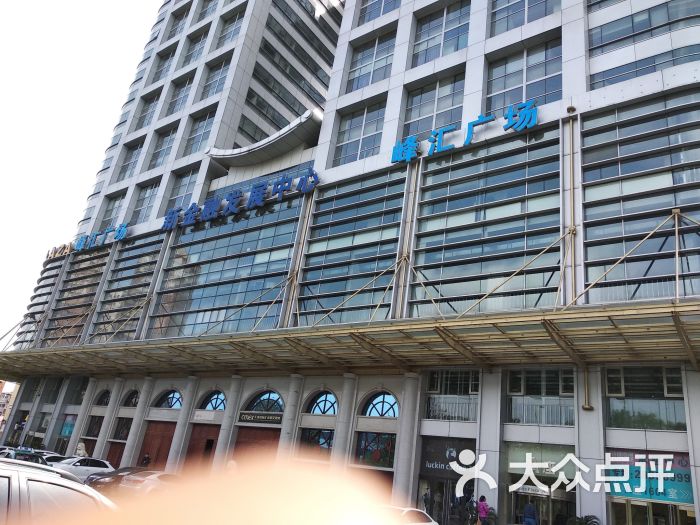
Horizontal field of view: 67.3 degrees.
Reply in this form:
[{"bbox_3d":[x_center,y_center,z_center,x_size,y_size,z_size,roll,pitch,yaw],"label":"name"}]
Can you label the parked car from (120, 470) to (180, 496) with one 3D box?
[{"bbox_3d":[-9.130,11.476,26.457,1.820,1.470,4.600,-2,-25,23],"label":"parked car"}]

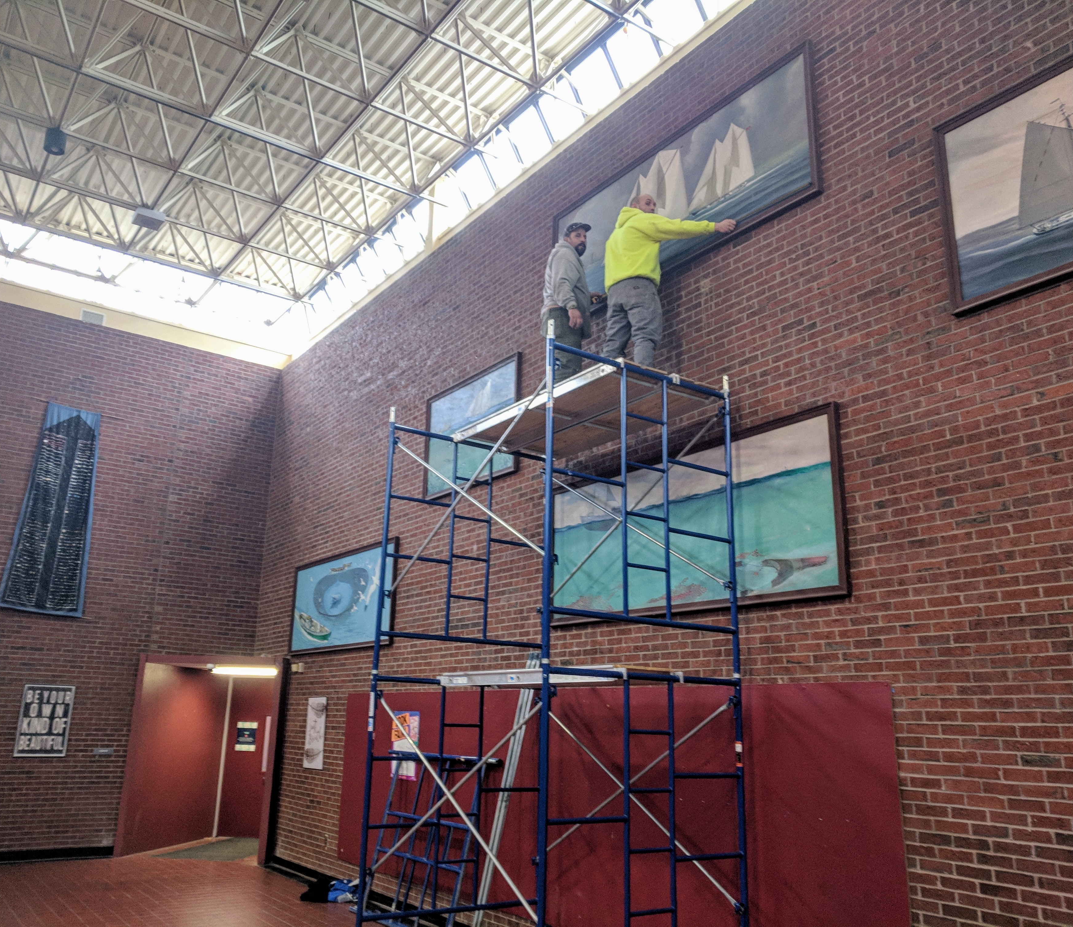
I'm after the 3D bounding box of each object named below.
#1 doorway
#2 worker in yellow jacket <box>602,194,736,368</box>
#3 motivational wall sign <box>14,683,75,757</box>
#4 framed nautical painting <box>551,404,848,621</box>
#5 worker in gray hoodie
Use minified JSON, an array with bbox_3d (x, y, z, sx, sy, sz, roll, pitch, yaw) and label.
[{"bbox_3d":[-4.499,3.925,12.434,2.100,2.630,0.250,-2,-15,10],"label":"doorway"},{"bbox_3d":[0.863,-1.321,6.752,0.970,1.760,0.580,-9,-18,33],"label":"worker in yellow jacket"},{"bbox_3d":[-6.417,3.372,12.145,0.600,0.900,0.030,12,-18,-34],"label":"motivational wall sign"},{"bbox_3d":[1.020,0.506,6.864,0.060,1.200,3.030,12,-18,-34],"label":"framed nautical painting"},{"bbox_3d":[0.320,-1.168,7.433,0.540,1.770,0.550,7,-16,-20],"label":"worker in gray hoodie"}]

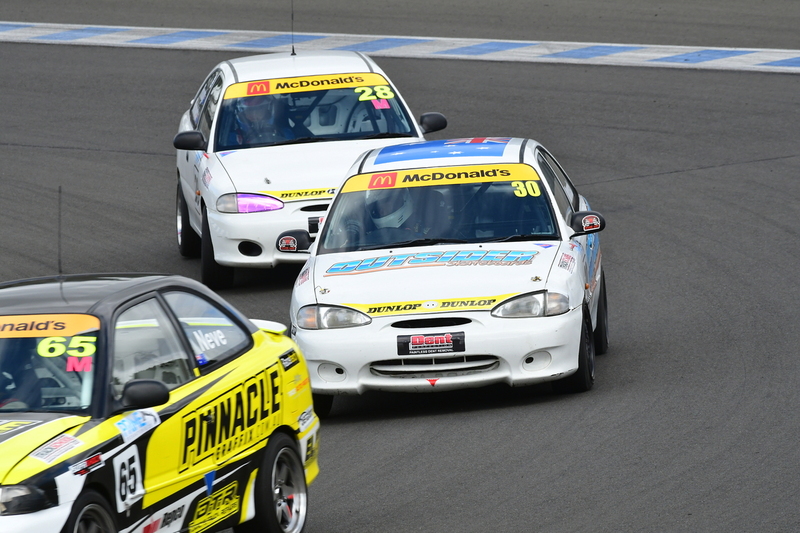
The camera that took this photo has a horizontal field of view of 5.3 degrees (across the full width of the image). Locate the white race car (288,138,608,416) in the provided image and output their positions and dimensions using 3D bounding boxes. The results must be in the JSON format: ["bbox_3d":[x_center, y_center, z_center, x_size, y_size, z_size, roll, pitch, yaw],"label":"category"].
[{"bbox_3d":[0.257,-0.011,49.293,1.670,1.370,4.100,-4,4,4],"label":"white race car"}]

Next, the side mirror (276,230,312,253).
[{"bbox_3d":[-0.593,-0.141,48.730,0.200,0.125,0.115,-4,4,4],"label":"side mirror"}]

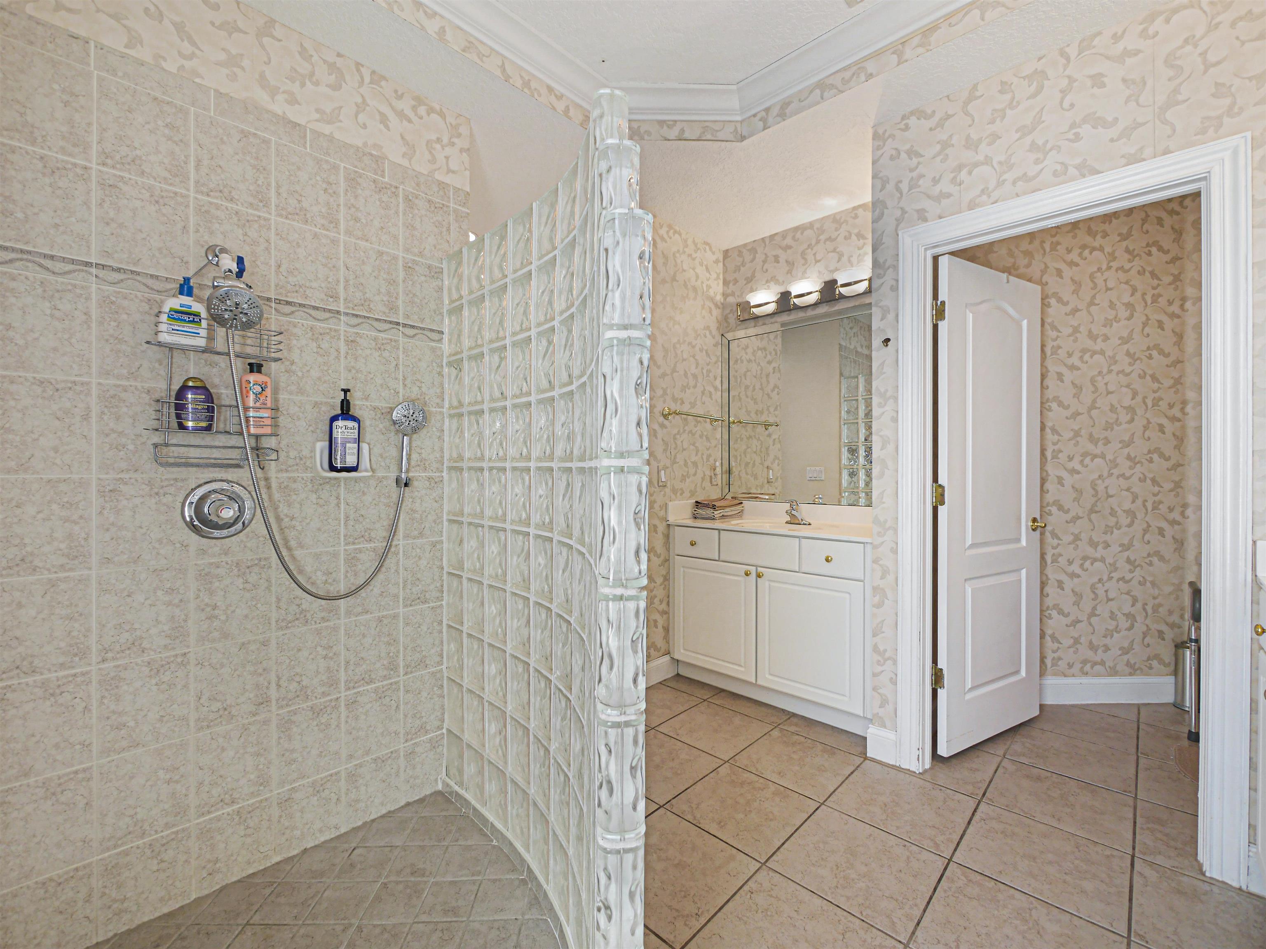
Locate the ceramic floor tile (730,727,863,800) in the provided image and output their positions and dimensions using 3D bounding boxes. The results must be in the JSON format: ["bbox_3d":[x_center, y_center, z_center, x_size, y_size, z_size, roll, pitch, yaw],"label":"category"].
[{"bbox_3d":[0.674,1.180,2.104,0.395,0.010,0.395,0,0,44],"label":"ceramic floor tile"}]

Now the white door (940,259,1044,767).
[{"bbox_3d":[1.620,0.132,2.301,0.775,2.045,0.037,0,0,-30],"label":"white door"}]

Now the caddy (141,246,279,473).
[{"bbox_3d":[-1.212,-0.334,1.485,0.290,0.630,0.120,0,0,-45],"label":"caddy"}]

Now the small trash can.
[{"bbox_3d":[2.790,1.013,2.525,0.187,0.315,0.187,0,0,-44],"label":"small trash can"}]

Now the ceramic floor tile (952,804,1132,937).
[{"bbox_3d":[1.244,1.172,1.556,0.395,0.010,0.395,0,0,44],"label":"ceramic floor tile"}]

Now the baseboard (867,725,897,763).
[{"bbox_3d":[1.021,1.102,2.092,0.115,0.135,0.018,0,0,44],"label":"baseboard"}]

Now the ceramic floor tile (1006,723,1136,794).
[{"bbox_3d":[1.814,1.171,2.119,0.395,0.010,0.395,0,0,44],"label":"ceramic floor tile"}]

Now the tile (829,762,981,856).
[{"bbox_3d":[0.961,1.176,1.828,0.395,0.010,0.395,0,0,44],"label":"tile"}]

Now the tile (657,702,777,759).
[{"bbox_3d":[0.383,1.175,2.373,0.395,0.010,0.395,0,0,44],"label":"tile"}]

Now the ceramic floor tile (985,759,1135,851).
[{"bbox_3d":[1.542,1.174,1.850,0.395,0.010,0.395,0,0,44],"label":"ceramic floor tile"}]

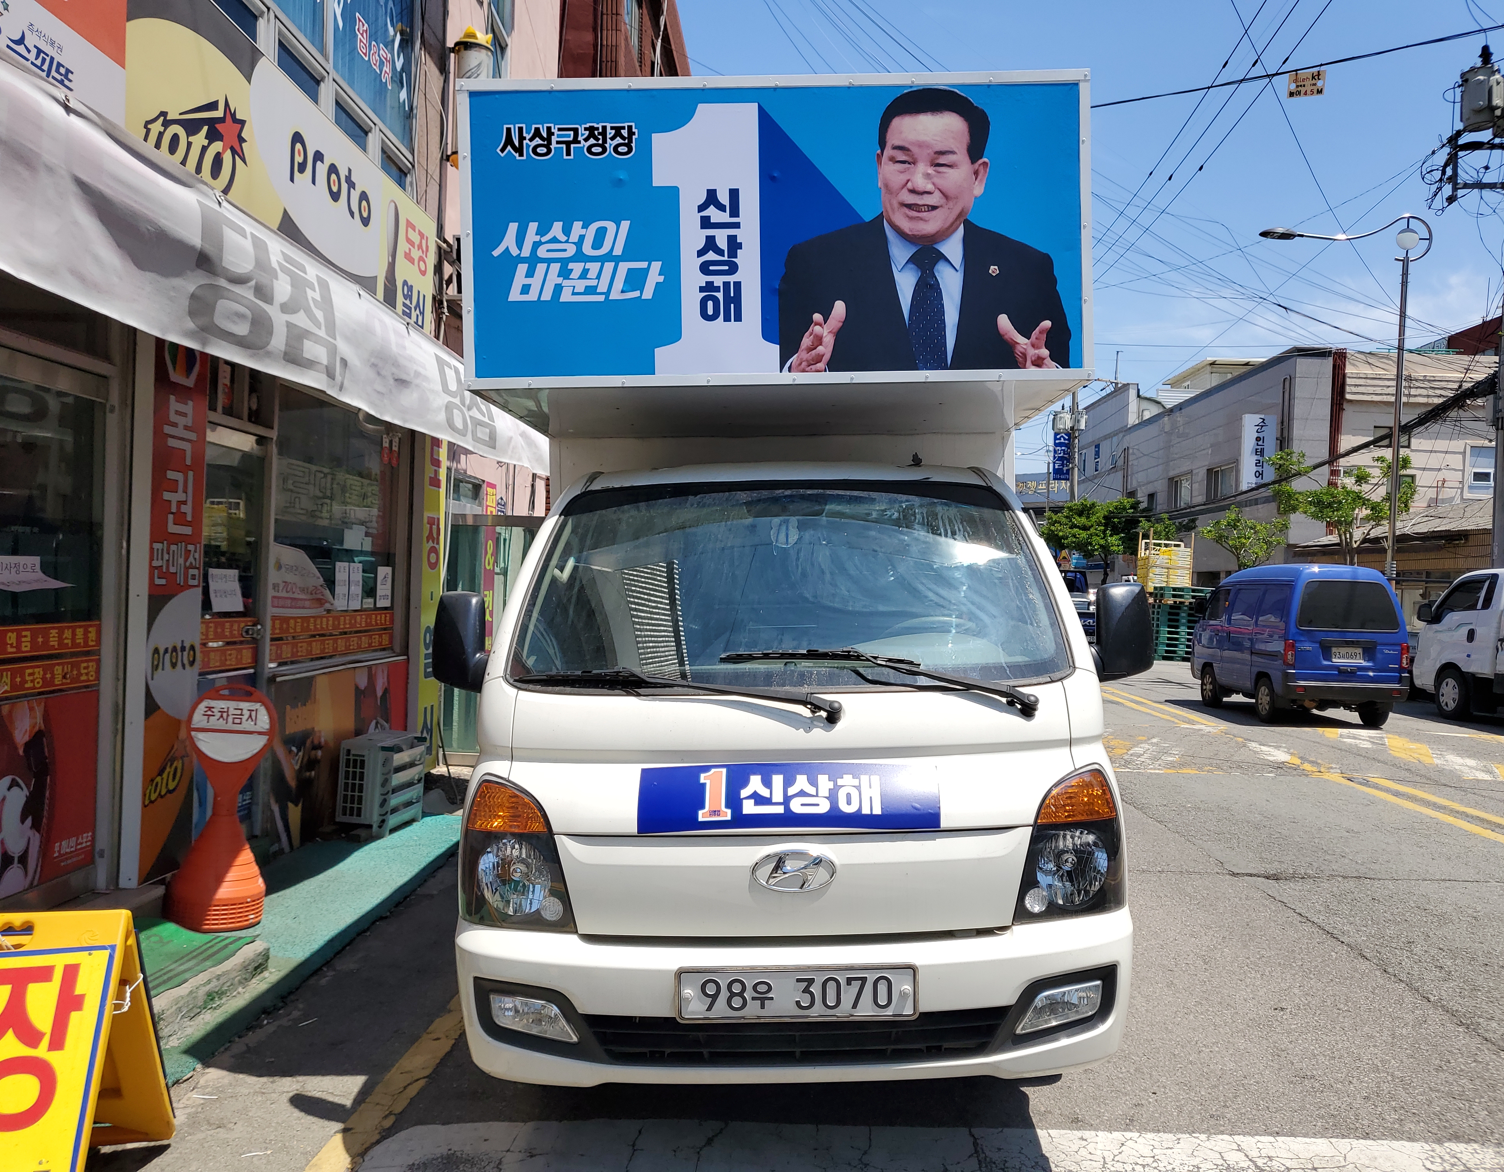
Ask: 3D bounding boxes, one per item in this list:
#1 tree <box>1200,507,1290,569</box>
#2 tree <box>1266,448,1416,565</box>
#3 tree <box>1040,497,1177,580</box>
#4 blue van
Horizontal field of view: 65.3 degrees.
[{"bbox_3d":[12.250,-0.200,29.200,2.300,3.550,2.300,2,0,3],"label":"tree"},{"bbox_3d":[11.700,-0.530,23.300,2.950,4.300,2.900,2,0,3],"label":"tree"},{"bbox_3d":[12.800,-0.840,42.600,4.600,4.700,4.500,2,0,3],"label":"tree"},{"bbox_3d":[6.760,0.690,14.780,1.420,1.900,3.460,2,0,2],"label":"blue van"}]

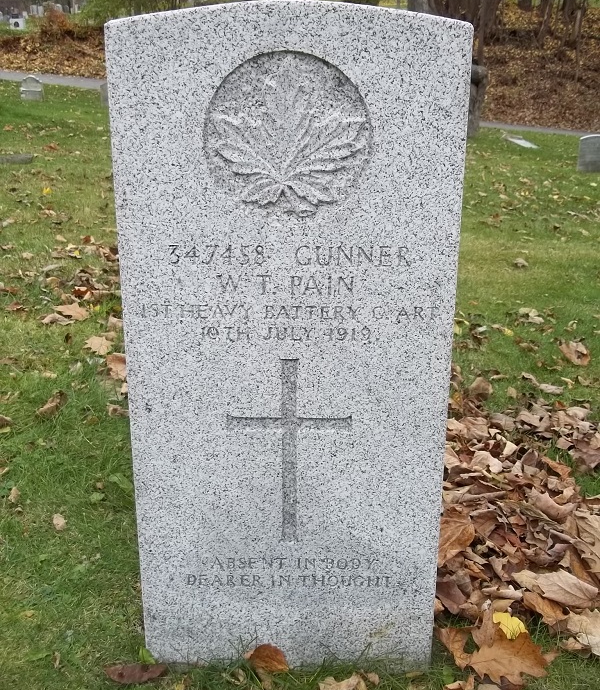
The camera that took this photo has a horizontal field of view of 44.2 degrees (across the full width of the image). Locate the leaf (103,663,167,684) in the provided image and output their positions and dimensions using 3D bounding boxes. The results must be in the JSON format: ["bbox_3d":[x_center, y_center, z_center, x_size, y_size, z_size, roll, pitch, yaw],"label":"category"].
[{"bbox_3d":[-0.215,0.427,0.962,0.081,0.014,0.033,0,17,1],"label":"leaf"}]

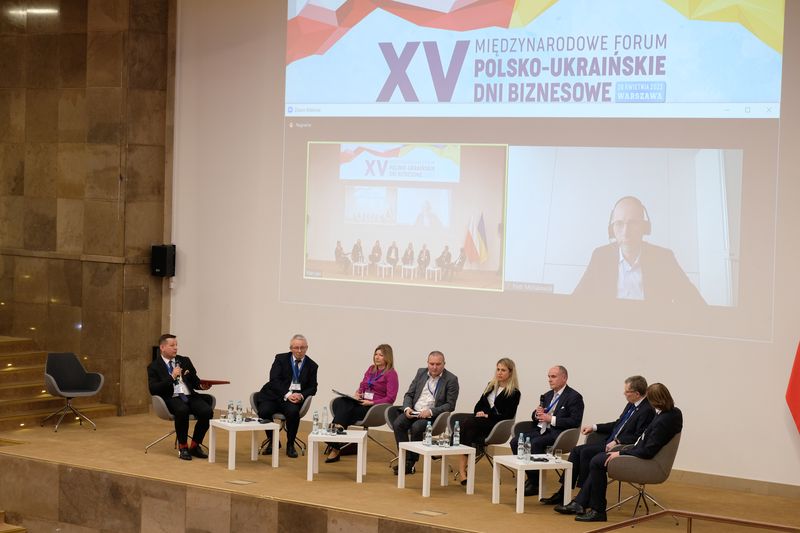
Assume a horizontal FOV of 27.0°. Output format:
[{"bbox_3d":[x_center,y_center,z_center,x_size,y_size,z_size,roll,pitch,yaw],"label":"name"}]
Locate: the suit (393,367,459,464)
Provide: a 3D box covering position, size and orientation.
[{"bbox_3d":[0.278,1.551,17.688,0.590,0.950,0.700,2,2,22],"label":"suit"}]

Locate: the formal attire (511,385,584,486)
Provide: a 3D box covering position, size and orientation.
[{"bbox_3d":[1.470,1.636,16.589,0.560,0.926,0.700,3,3,38],"label":"formal attire"}]

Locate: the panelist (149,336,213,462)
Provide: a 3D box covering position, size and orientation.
[{"bbox_3d":[-2.372,1.408,18.199,0.620,1.290,0.800,0,3,-30],"label":"panelist"}]

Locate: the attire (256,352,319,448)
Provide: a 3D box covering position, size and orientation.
[{"bbox_3d":[-1.250,1.456,18.697,0.660,0.984,0.720,1,2,-3],"label":"attire"}]

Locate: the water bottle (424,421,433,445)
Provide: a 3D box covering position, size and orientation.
[{"bbox_3d":[0.289,1.638,16.408,0.065,0.230,0.065,2,2,0],"label":"water bottle"}]

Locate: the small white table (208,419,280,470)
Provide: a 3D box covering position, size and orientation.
[{"bbox_3d":[-1.653,1.873,17.641,0.550,0.450,0.550,0,3,-31],"label":"small white table"}]

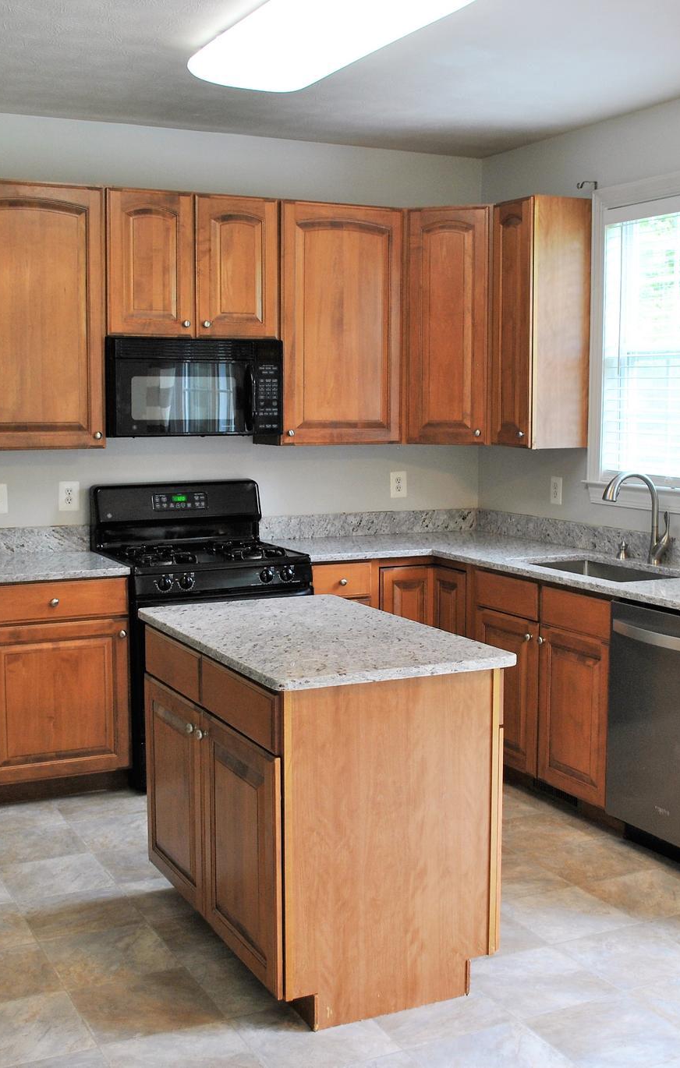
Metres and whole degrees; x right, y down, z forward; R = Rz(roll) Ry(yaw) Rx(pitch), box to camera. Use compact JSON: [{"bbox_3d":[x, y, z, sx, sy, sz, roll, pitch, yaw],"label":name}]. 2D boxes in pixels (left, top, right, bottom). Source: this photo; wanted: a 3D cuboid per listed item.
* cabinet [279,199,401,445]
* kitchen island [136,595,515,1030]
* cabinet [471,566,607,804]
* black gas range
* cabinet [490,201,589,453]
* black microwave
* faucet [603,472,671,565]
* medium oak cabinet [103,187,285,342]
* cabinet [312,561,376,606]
[{"bbox_3d":[-0.045,-0.940,5.467,0.622,1.064,0.325,-3,7,-26],"label":"cabinet"},{"bbox_3d":[-0.096,0.746,3.499,0.637,0.868,1.057,-3,7,-26],"label":"kitchen island"},{"bbox_3d":[1.032,0.587,4.824,0.625,0.854,0.918,-3,7,-26],"label":"cabinet"},{"bbox_3d":[-0.587,0.402,5.133,0.767,1.200,0.670,-3,7,-26],"label":"black gas range"},{"bbox_3d":[0.884,-0.919,5.296,0.325,1.064,0.314,-3,7,-26],"label":"cabinet"},{"bbox_3d":[-0.656,-0.629,5.173,0.759,0.405,0.387,-3,7,-26],"label":"black microwave"},{"bbox_3d":[1.171,-0.054,4.718,0.295,0.376,0.125,-3,7,-26],"label":"faucet"},{"bbox_3d":[-0.667,-1.134,5.138,0.769,0.602,0.325,-3,7,-26],"label":"medium oak cabinet"},{"bbox_3d":[-0.120,0.524,5.440,0.317,0.873,0.625,-3,7,-26],"label":"cabinet"}]

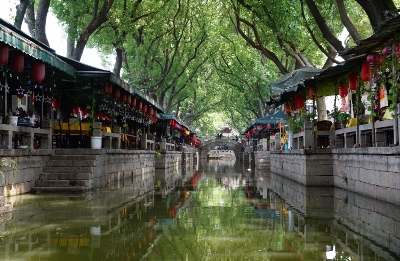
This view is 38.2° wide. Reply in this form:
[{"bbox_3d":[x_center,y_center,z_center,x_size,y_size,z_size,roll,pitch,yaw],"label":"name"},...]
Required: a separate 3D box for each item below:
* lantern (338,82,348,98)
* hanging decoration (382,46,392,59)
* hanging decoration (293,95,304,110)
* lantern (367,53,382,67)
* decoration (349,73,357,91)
[{"bbox_3d":[4.180,-1.186,16.800,0.270,0.430,0.270,0,-2,2],"label":"lantern"},{"bbox_3d":[4.214,-1.736,12.900,0.310,0.310,0.310,0,-2,2],"label":"hanging decoration"},{"bbox_3d":[3.433,-0.969,20.000,0.350,0.470,0.350,0,-2,2],"label":"hanging decoration"},{"bbox_3d":[3.931,-1.597,13.000,0.350,0.340,0.350,0,-2,2],"label":"lantern"},{"bbox_3d":[4.045,-1.271,15.300,0.220,0.480,0.220,0,-2,2],"label":"decoration"}]

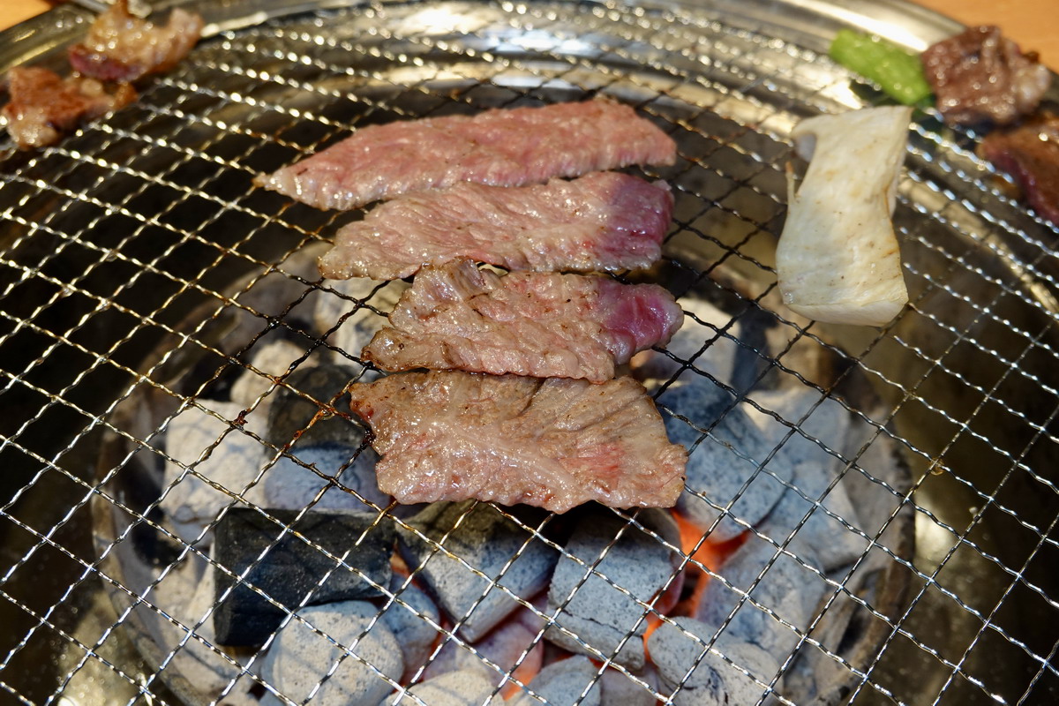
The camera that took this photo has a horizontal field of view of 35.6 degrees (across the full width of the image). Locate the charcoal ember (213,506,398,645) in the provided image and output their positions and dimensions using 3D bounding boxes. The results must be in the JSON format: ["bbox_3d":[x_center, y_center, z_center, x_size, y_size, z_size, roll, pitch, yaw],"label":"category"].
[{"bbox_3d":[-0.054,0.055,0.400,0.041,0.026,0.025,0,44,-2],"label":"charcoal ember"}]

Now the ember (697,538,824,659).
[{"bbox_3d":[0.058,0.061,0.411,0.029,0.024,0.028,-12,46,-14],"label":"ember"}]

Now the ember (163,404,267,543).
[{"bbox_3d":[-0.082,0.032,0.436,0.026,0.028,0.032,-2,44,-4],"label":"ember"}]

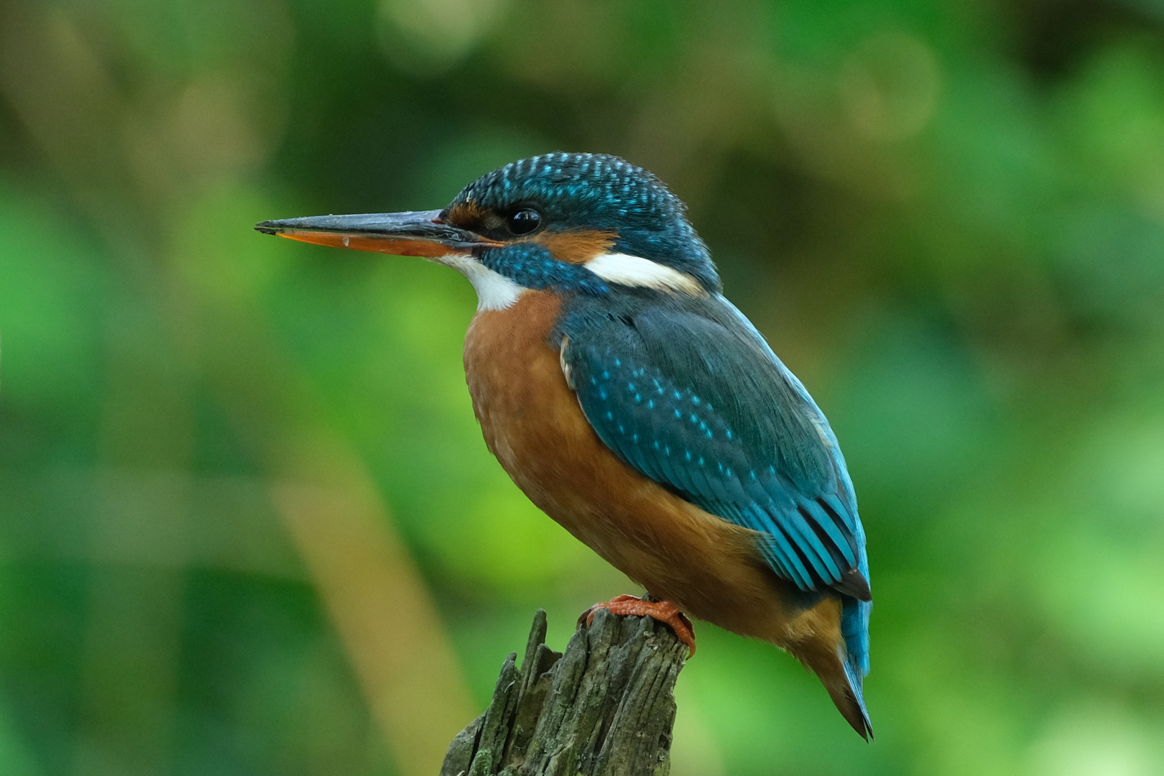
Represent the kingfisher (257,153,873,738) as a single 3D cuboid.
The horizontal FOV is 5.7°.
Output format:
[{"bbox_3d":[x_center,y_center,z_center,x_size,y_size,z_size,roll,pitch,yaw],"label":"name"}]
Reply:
[{"bbox_3d":[-0.003,0.011,2.200,0.117,0.110,0.054,0,3,4],"label":"kingfisher"}]

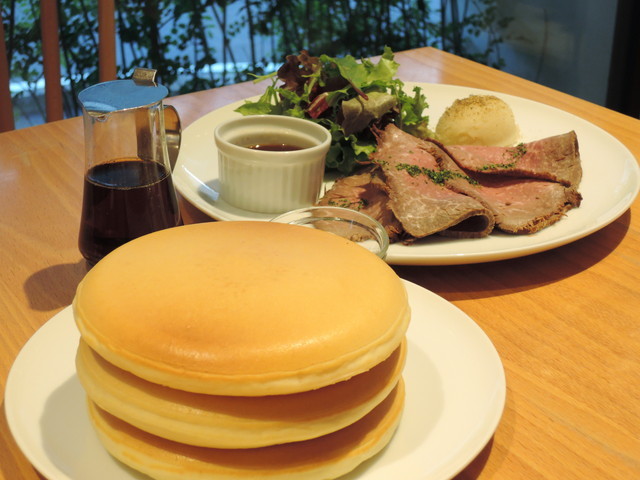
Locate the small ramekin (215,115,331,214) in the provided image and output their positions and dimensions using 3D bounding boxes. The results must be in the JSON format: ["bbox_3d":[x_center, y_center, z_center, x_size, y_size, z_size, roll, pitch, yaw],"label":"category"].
[{"bbox_3d":[-0.029,-0.045,0.665,0.069,0.039,0.069,3,25,-2],"label":"small ramekin"}]

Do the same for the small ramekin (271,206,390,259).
[{"bbox_3d":[0.002,0.017,0.538,0.062,0.040,0.062,1,33,-1],"label":"small ramekin"}]

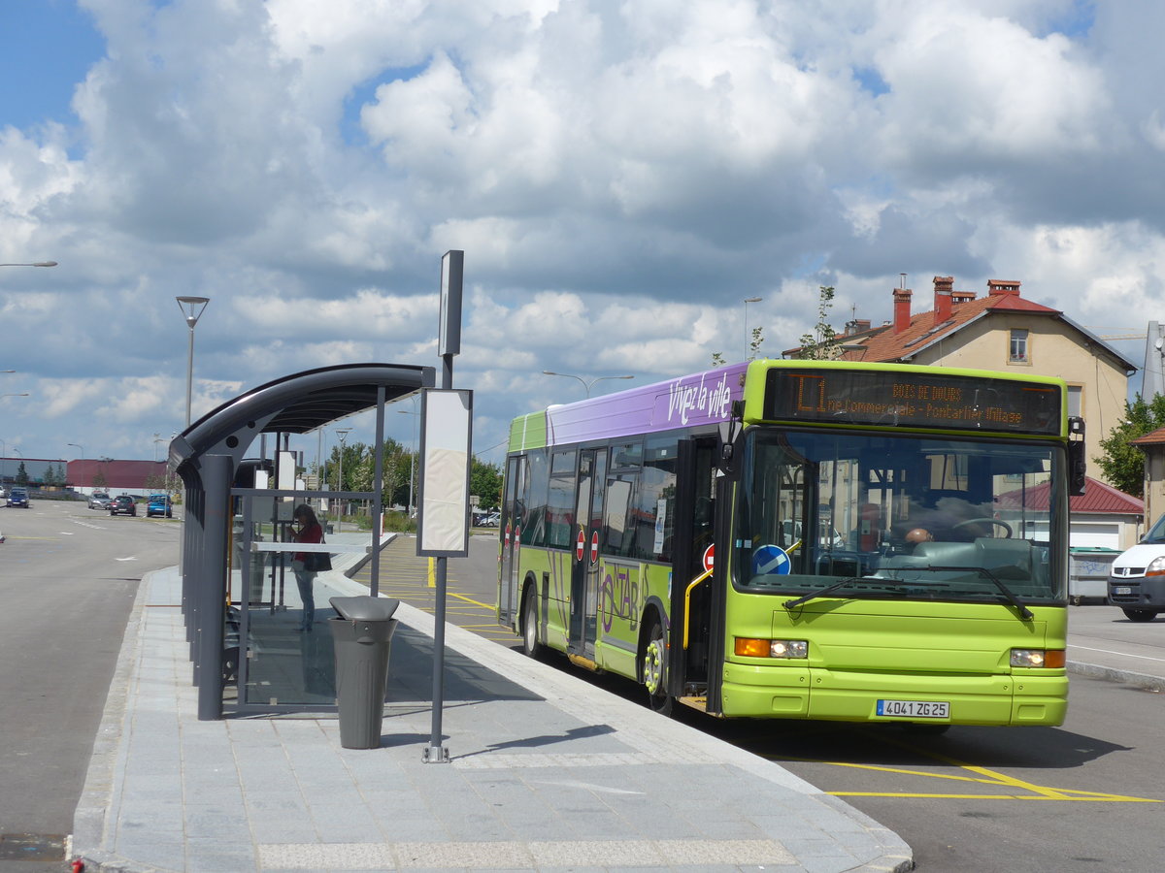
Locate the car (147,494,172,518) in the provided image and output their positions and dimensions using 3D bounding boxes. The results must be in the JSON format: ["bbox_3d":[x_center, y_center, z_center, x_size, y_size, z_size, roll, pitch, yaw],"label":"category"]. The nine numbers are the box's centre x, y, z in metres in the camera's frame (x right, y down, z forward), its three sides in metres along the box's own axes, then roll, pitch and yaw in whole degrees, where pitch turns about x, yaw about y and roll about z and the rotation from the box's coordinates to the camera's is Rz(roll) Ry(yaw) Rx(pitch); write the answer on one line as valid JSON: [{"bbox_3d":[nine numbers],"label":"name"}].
[{"bbox_3d":[-27.593,4.538,144.800,1.620,1.520,3.600,2,-2,-11],"label":"car"}]

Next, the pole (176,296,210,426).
[{"bbox_3d":[-7.554,-0.019,42.490,0.620,5.348,0.620,2,-2,-11],"label":"pole"}]

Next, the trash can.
[{"bbox_3d":[-1.363,1.442,13.682,0.440,0.930,0.440,2,-2,0],"label":"trash can"}]

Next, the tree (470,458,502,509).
[{"bbox_3d":[-9.662,5.605,225.000,4.100,6.785,4.100,2,-2,-11],"label":"tree"}]

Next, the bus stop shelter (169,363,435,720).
[{"bbox_3d":[-3.159,0.880,21.426,1.779,2.453,13.000,2,-2,-11],"label":"bus stop shelter"}]

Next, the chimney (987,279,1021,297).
[{"bbox_3d":[21.554,-7.530,113.500,1.620,0.964,0.650,2,-2,-11],"label":"chimney"}]

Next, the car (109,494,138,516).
[{"bbox_3d":[-32.038,4.877,154.975,1.700,1.450,3.950,2,-2,-11],"label":"car"}]

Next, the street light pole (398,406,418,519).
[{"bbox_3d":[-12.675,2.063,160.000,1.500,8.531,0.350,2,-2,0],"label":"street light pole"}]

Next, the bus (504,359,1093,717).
[{"bbox_3d":[1.265,0.996,20.304,2.630,2.750,10.440,2,-2,-11],"label":"bus"}]

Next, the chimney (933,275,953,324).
[{"bbox_3d":[18.754,-7.093,115.500,0.950,2.474,0.650,2,-2,-11],"label":"chimney"}]

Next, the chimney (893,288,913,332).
[{"bbox_3d":[17.522,-6.866,121.300,0.950,2.494,0.650,2,-2,-11],"label":"chimney"}]

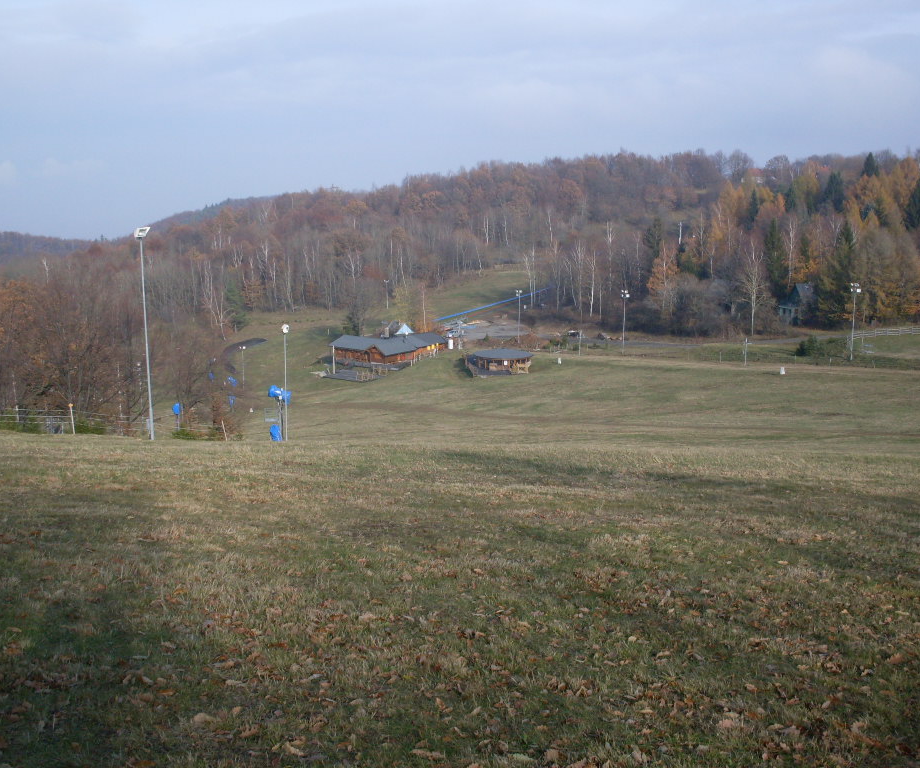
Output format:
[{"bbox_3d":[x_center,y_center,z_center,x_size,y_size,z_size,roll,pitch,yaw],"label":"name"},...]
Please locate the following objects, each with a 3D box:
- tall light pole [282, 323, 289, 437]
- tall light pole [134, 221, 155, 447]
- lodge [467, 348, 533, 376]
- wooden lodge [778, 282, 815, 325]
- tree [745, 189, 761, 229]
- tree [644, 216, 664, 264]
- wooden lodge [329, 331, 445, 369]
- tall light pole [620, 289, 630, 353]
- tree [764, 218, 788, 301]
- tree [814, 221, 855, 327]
[{"bbox_3d":[-17.428,-0.176,113.218,0.750,12.000,0.700,6,11,30],"label":"tall light pole"},{"bbox_3d":[-17.296,-2.635,62.218,0.750,12.000,0.700,6,11,30],"label":"tall light pole"},{"bbox_3d":[7.386,-3.830,205.000,11.800,4.000,11.500,0,10,-3],"label":"lodge"},{"bbox_3d":[73.166,-17.624,243.780,6.500,9.000,7.500,5,11,26],"label":"wooden lodge"},{"bbox_3d":[96.590,-55.480,371.527,4.800,18.000,4.800,0,10,0],"label":"tree"},{"bbox_3d":[49.043,-33.598,286.527,4.800,18.000,4.800,0,10,0],"label":"tree"},{"bbox_3d":[-14.116,-7.639,224.085,14.900,4.800,17.900,8,13,39],"label":"wooden lodge"},{"bbox_3d":[30.388,-11.589,208.118,1.300,12.000,1.000,-3,10,-17],"label":"tall light pole"},{"bbox_3d":[72.623,-27.391,259.824,5.500,21.500,5.500,0,10,0],"label":"tree"},{"bbox_3d":[79.025,-23.239,237.908,7.400,22.500,7.400,0,10,0],"label":"tree"}]

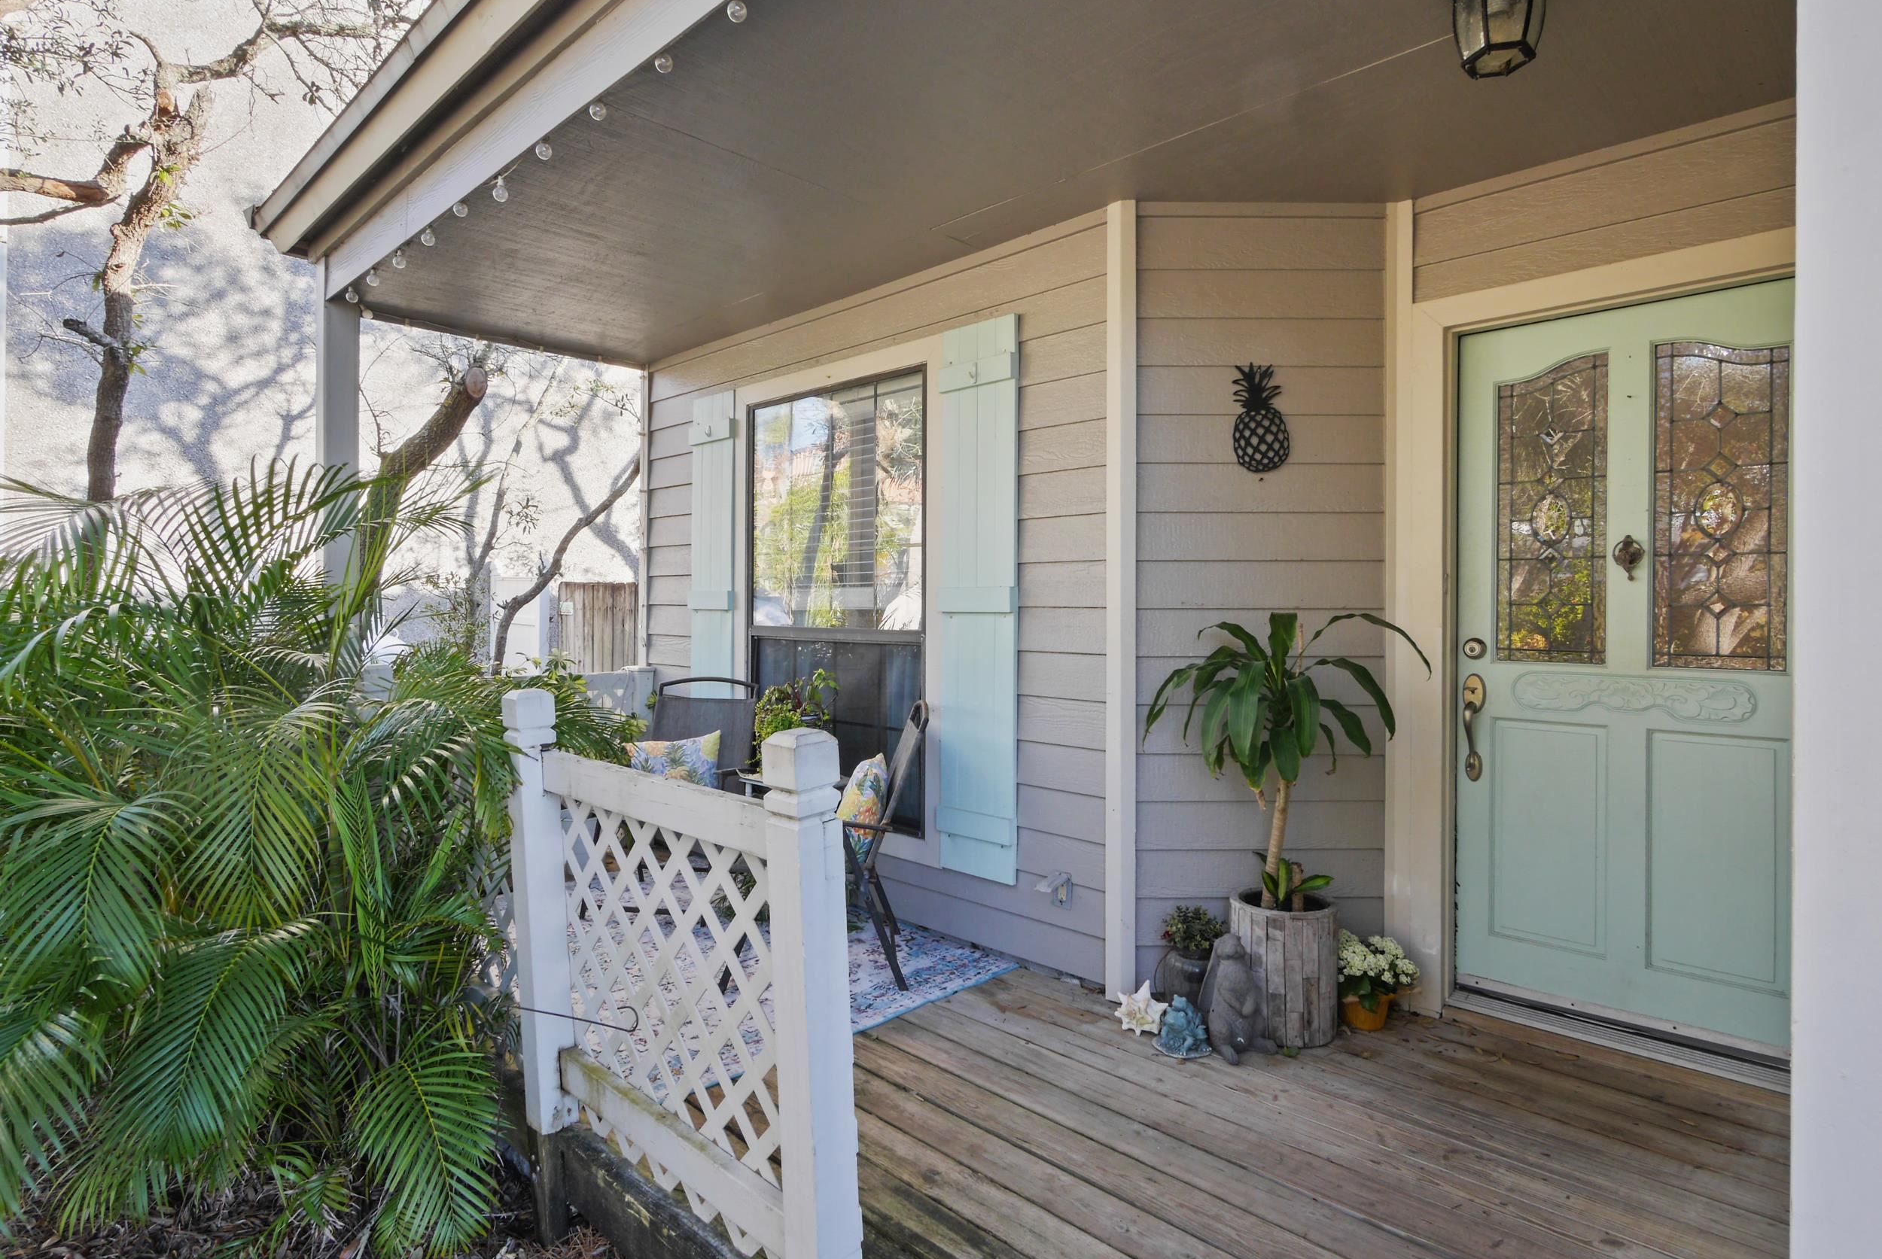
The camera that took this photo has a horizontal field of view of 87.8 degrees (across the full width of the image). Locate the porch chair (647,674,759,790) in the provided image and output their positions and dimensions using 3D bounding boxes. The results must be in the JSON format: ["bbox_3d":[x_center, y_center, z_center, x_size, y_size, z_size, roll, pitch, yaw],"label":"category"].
[{"bbox_3d":[-1.145,0.709,4.265,0.580,0.930,0.690,0,1,10],"label":"porch chair"}]

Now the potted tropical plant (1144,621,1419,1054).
[{"bbox_3d":[1.030,0.572,2.880,0.840,1.260,0.620,0,1,6],"label":"potted tropical plant"}]

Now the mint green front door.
[{"bbox_3d":[1.957,0.104,2.775,0.910,2.030,0.050,1,2,44],"label":"mint green front door"}]

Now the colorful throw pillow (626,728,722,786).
[{"bbox_3d":[-1.134,0.655,4.160,0.420,0.400,0.140,-6,-18,9],"label":"colorful throw pillow"}]

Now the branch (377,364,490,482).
[{"bbox_3d":[-2.790,-1.110,5.400,0.620,0.670,0.400,0,1,0],"label":"branch"}]

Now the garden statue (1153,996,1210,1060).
[{"bbox_3d":[0.697,1.131,2.820,0.165,0.143,0.160,1,1,41],"label":"garden statue"}]

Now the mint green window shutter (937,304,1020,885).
[{"bbox_3d":[0.129,-0.101,3.493,0.352,1.967,0.045,1,1,44],"label":"mint green window shutter"}]

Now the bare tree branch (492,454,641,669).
[{"bbox_3d":[-2.310,-0.420,6.000,0.910,1.320,0.450,0,1,0],"label":"bare tree branch"}]

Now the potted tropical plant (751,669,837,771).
[{"bbox_3d":[-0.593,0.375,3.950,0.340,0.420,0.320,0,1,6],"label":"potted tropical plant"}]

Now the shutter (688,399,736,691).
[{"bbox_3d":[-1.095,-0.123,4.666,0.352,1.967,0.045,1,1,44],"label":"shutter"}]

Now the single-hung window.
[{"bbox_3d":[-0.449,-0.104,4.114,1.165,1.803,0.085,1,1,44],"label":"single-hung window"}]

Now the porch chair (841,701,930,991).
[{"bbox_3d":[-0.410,0.724,3.500,0.700,0.930,0.570,0,1,-5],"label":"porch chair"}]

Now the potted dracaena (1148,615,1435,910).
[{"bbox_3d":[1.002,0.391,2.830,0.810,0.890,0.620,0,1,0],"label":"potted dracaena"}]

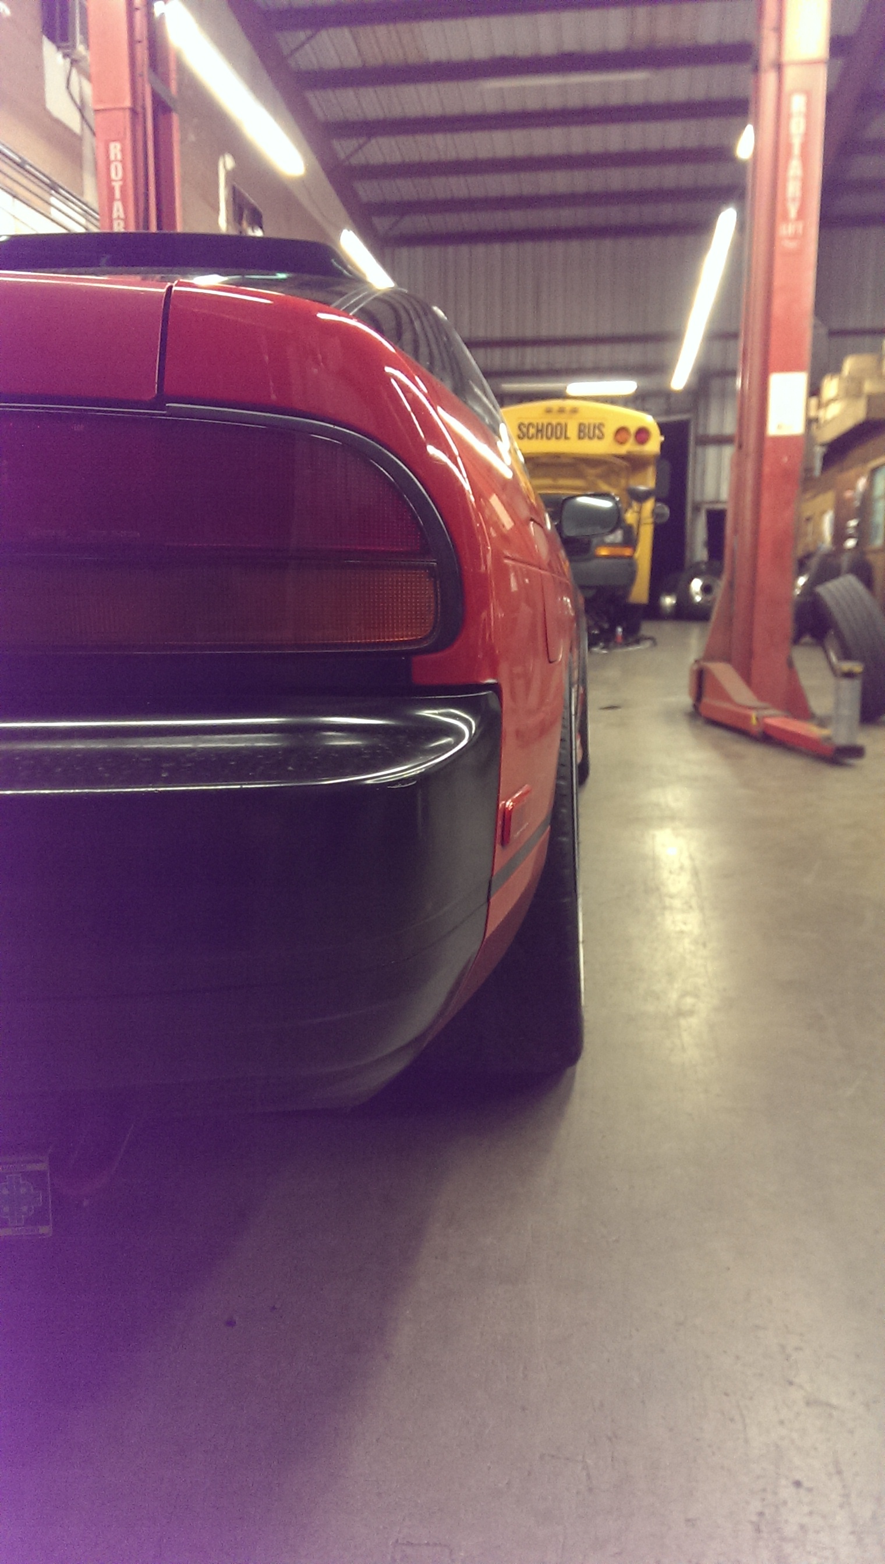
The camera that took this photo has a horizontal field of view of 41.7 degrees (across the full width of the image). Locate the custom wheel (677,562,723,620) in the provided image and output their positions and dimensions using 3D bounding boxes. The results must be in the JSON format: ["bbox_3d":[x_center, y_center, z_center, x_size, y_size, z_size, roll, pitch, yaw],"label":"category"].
[{"bbox_3d":[4.554,-3.288,20.052,1.020,1.020,0.280,2,10,8],"label":"custom wheel"}]

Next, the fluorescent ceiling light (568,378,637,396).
[{"bbox_3d":[2.813,-6.949,20.508,1.220,0.100,0.130,2,10,8],"label":"fluorescent ceiling light"}]

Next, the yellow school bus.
[{"bbox_3d":[1.719,-3.631,16.505,2.400,2.950,6.800,1,10,7],"label":"yellow school bus"}]

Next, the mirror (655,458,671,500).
[{"bbox_3d":[2.752,-3.770,14.466,0.190,0.500,0.120,1,10,7],"label":"mirror"}]

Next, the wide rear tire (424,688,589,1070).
[{"bbox_3d":[0.096,0.119,1.790,0.240,0.635,0.635,0,10,8],"label":"wide rear tire"}]

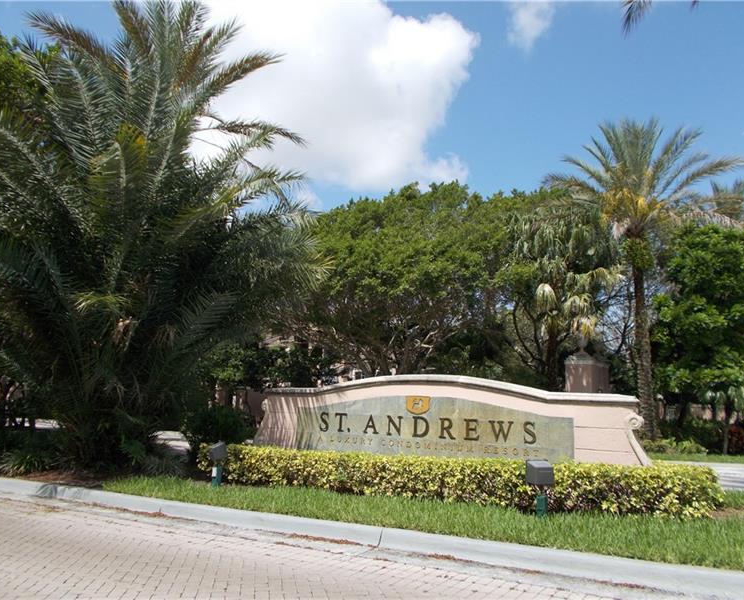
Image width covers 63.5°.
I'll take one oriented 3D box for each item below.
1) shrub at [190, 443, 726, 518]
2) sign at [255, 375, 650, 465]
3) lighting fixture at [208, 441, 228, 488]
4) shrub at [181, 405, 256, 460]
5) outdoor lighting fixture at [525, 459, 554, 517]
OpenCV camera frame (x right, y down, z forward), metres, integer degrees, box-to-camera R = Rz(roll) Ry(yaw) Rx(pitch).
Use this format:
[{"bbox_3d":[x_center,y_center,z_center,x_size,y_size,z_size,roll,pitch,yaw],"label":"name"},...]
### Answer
[{"bbox_3d":[0.663,2.123,7.267,6.200,0.490,0.650,-3,-9,23],"label":"shrub"},{"bbox_3d":[0.770,1.741,8.113,5.400,1.440,0.420,-3,-9,25],"label":"sign"},{"bbox_3d":[-1.997,2.114,7.716,0.210,0.590,0.210,6,-10,-28],"label":"lighting fixture"},{"bbox_3d":[-2.438,2.174,9.678,1.150,1.000,1.050,1,-9,0],"label":"shrub"},{"bbox_3d":[1.746,1.951,6.234,0.220,0.580,0.220,3,-9,-15],"label":"outdoor lighting fixture"}]

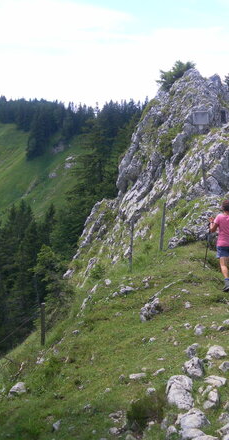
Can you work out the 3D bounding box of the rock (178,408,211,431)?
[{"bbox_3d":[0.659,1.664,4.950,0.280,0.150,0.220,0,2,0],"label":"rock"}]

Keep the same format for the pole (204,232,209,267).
[{"bbox_3d":[1.751,0.478,11.175,0.045,0.966,0.045,4,9,0],"label":"pole"}]

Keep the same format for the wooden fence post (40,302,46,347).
[{"bbox_3d":[-1.414,2.066,11.700,0.080,0.870,0.080,0,3,0],"label":"wooden fence post"}]

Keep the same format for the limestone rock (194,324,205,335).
[{"bbox_3d":[1.098,1.406,7.600,0.135,0.125,0.125,0,3,0],"label":"limestone rock"}]

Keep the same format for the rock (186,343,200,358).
[{"bbox_3d":[0.858,1.435,6.500,0.145,0.135,0.135,0,3,0],"label":"rock"}]

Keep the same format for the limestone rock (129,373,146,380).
[{"bbox_3d":[0.242,1.648,6.250,0.165,0.065,0.110,0,2,0],"label":"limestone rock"}]

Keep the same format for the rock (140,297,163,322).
[{"bbox_3d":[0.555,1.342,8.900,0.345,0.280,0.300,0,2,0],"label":"rock"}]

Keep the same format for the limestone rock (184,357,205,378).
[{"bbox_3d":[0.789,1.452,5.850,0.200,0.170,0.170,0,3,0],"label":"limestone rock"}]

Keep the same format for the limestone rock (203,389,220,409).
[{"bbox_3d":[0.875,1.614,5.350,0.135,0.130,0.160,0,2,0],"label":"limestone rock"}]

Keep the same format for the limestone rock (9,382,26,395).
[{"bbox_3d":[-1.242,2.158,7.600,0.220,0.140,0.180,0,2,0],"label":"limestone rock"}]

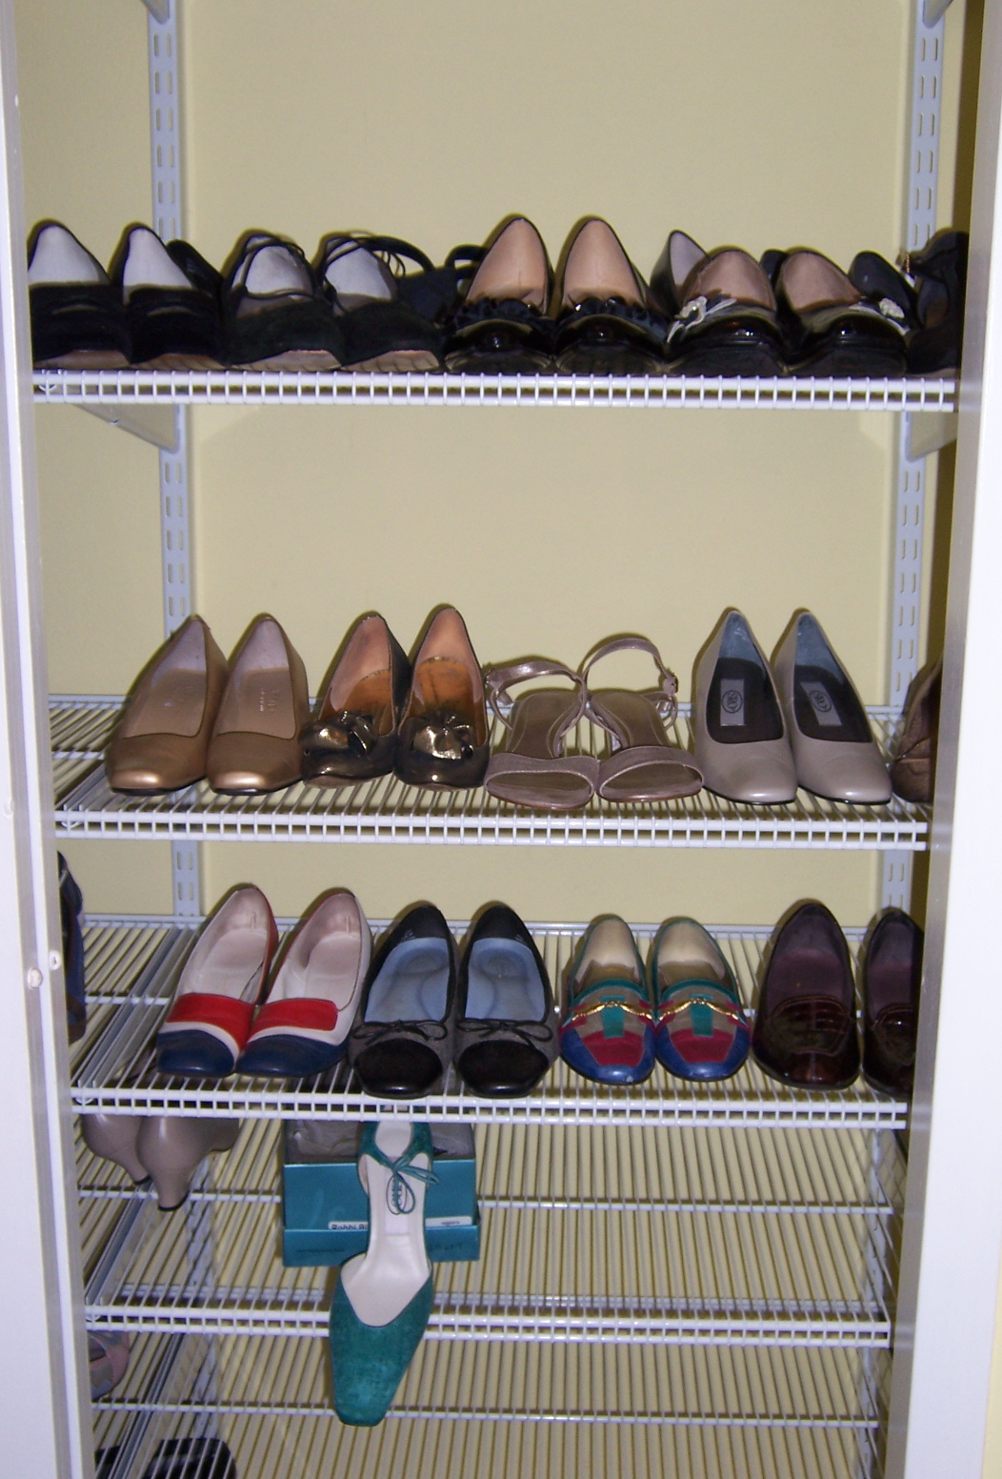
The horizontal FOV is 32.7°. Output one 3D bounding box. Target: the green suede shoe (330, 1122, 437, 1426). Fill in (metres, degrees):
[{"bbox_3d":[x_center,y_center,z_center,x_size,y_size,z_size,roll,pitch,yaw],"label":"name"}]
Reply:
[{"bbox_3d":[-0.094,0.397,1.327,0.078,0.243,0.105,4,-26,3],"label":"green suede shoe"}]

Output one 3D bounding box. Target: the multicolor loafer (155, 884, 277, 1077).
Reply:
[{"bbox_3d":[-0.234,0.199,1.437,0.082,0.077,0.250,1,13,1],"label":"multicolor loafer"}]

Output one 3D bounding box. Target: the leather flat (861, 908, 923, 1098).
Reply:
[{"bbox_3d":[0.344,0.212,1.408,0.083,0.073,0.250,2,13,5],"label":"leather flat"}]

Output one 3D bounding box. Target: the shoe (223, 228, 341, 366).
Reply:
[{"bbox_3d":[-0.166,-0.337,1.305,0.082,0.106,0.245,-1,13,-7],"label":"shoe"}]

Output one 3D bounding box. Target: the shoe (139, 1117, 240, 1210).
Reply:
[{"bbox_3d":[-0.289,0.340,1.599,0.078,0.103,0.242,1,13,2],"label":"shoe"}]

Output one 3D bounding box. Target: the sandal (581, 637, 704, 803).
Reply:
[{"bbox_3d":[0.109,-0.022,1.393,0.084,0.094,0.240,0,13,-2],"label":"sandal"}]

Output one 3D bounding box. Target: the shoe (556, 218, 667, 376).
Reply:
[{"bbox_3d":[0.079,-0.340,1.298,0.080,0.118,0.243,1,13,1],"label":"shoe"}]

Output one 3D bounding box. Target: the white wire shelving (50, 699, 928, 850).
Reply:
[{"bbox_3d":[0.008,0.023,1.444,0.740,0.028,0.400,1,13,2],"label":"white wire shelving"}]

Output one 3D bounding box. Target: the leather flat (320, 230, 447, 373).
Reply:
[{"bbox_3d":[-0.102,-0.338,1.311,0.083,0.105,0.250,-2,14,-11],"label":"leather flat"}]

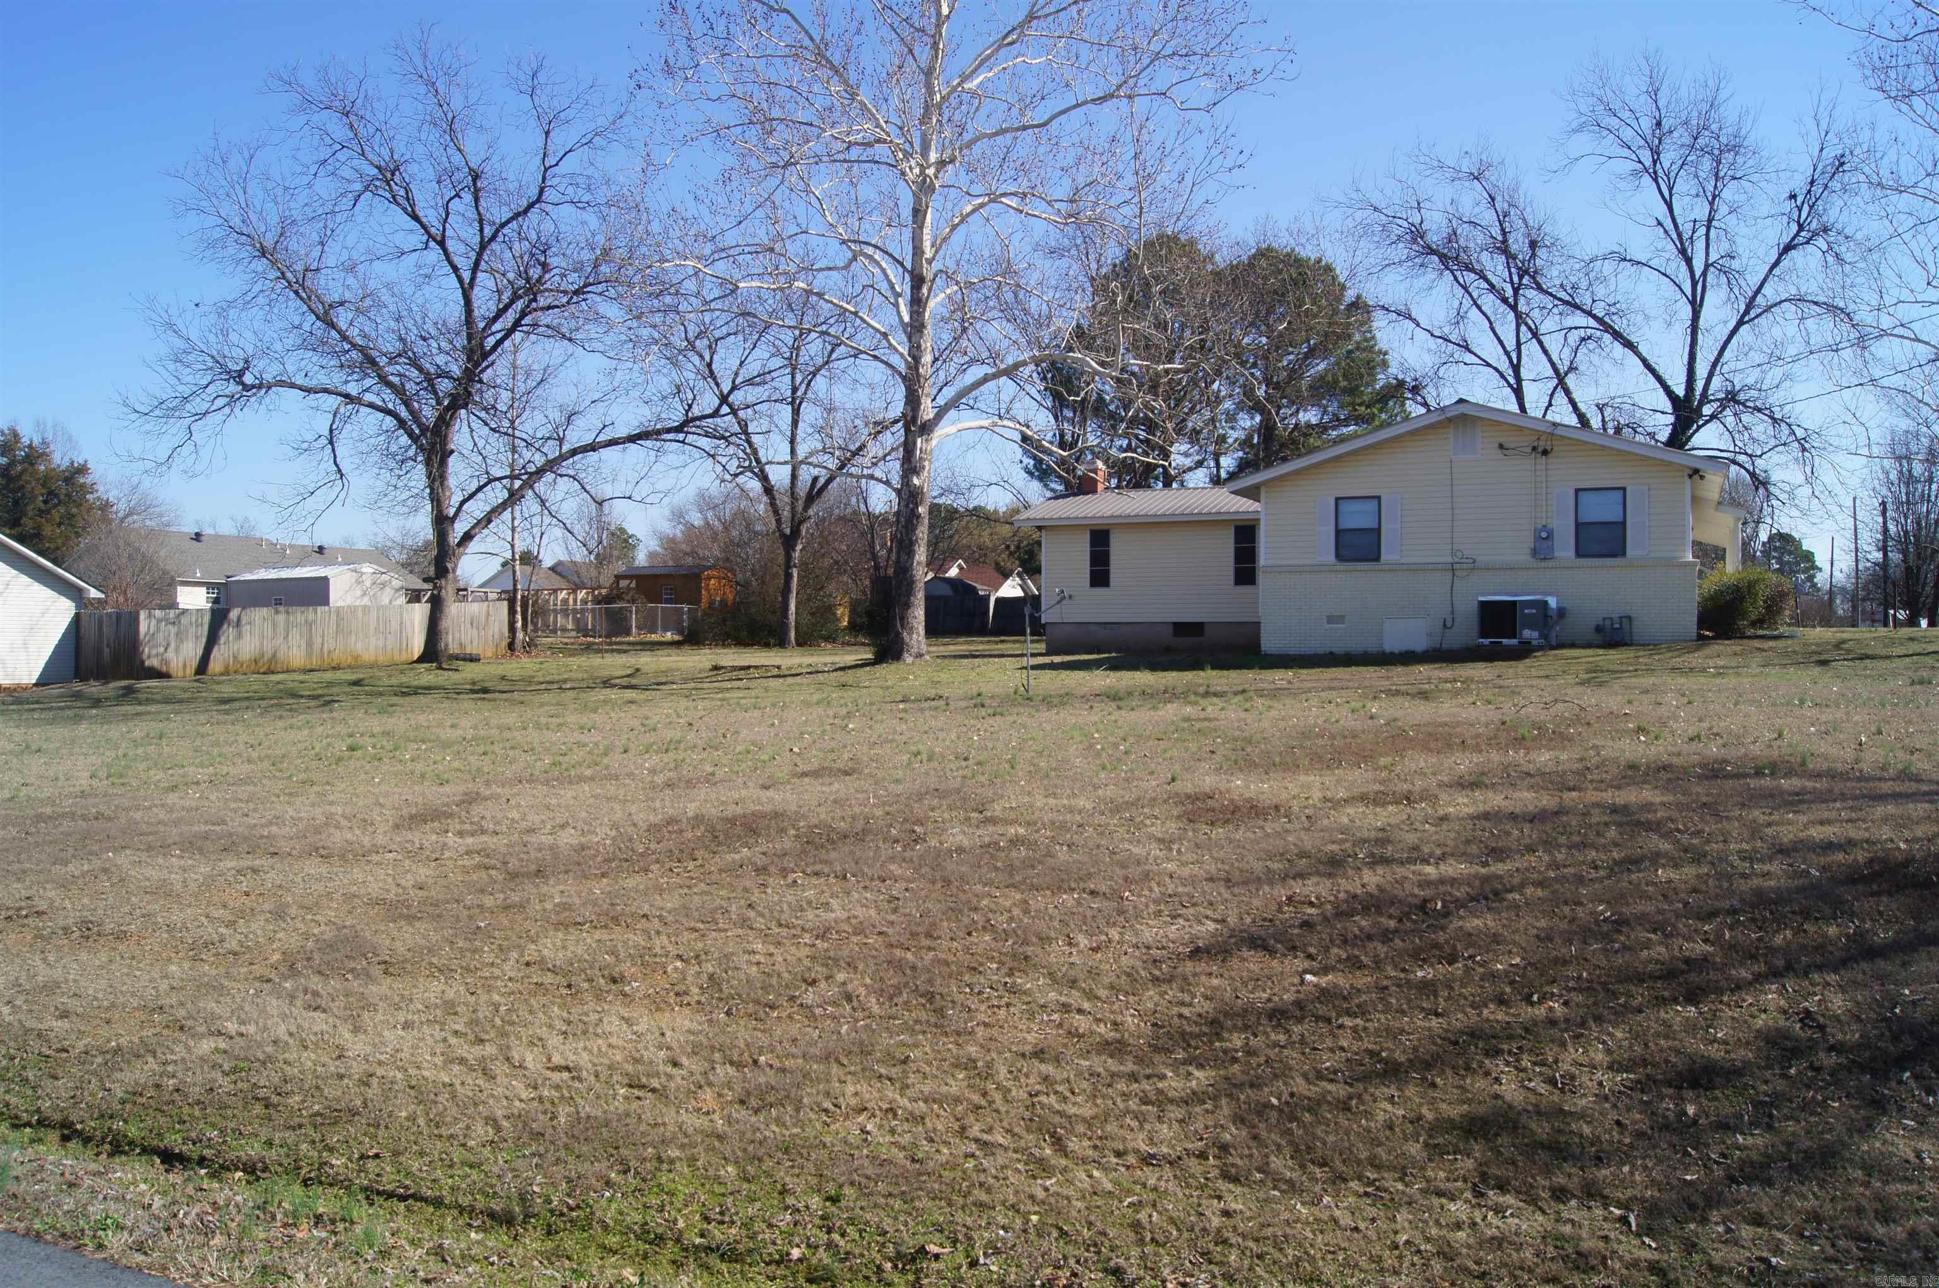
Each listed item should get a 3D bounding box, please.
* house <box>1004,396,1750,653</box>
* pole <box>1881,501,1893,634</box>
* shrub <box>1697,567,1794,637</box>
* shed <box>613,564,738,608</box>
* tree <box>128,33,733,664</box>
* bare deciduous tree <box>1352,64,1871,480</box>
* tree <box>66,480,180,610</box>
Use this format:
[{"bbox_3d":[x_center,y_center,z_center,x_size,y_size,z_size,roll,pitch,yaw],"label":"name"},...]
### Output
[{"bbox_3d":[10.616,-2.512,36.009,15.500,4.970,15.500,0,2,26],"label":"house"},{"bbox_3d":[53.679,-4.654,85.000,0.360,7.801,0.360,-1,2,0],"label":"pole"},{"bbox_3d":[15.180,-0.815,28.400,1.900,1.360,1.800,-1,2,0],"label":"shrub"},{"bbox_3d":[-13.320,-1.962,66.000,5.100,3.200,3.000,0,2,25],"label":"shed"},{"bbox_3d":[-15.966,-8.745,43.000,17.894,18.702,17.000,-1,2,0],"label":"tree"},{"bbox_3d":[22.340,-11.037,51.000,17.926,19.415,16.671,-1,2,0],"label":"bare deciduous tree"},{"bbox_3d":[-26.236,-2.182,45.000,3.520,5.961,3.520,-1,2,0],"label":"tree"}]

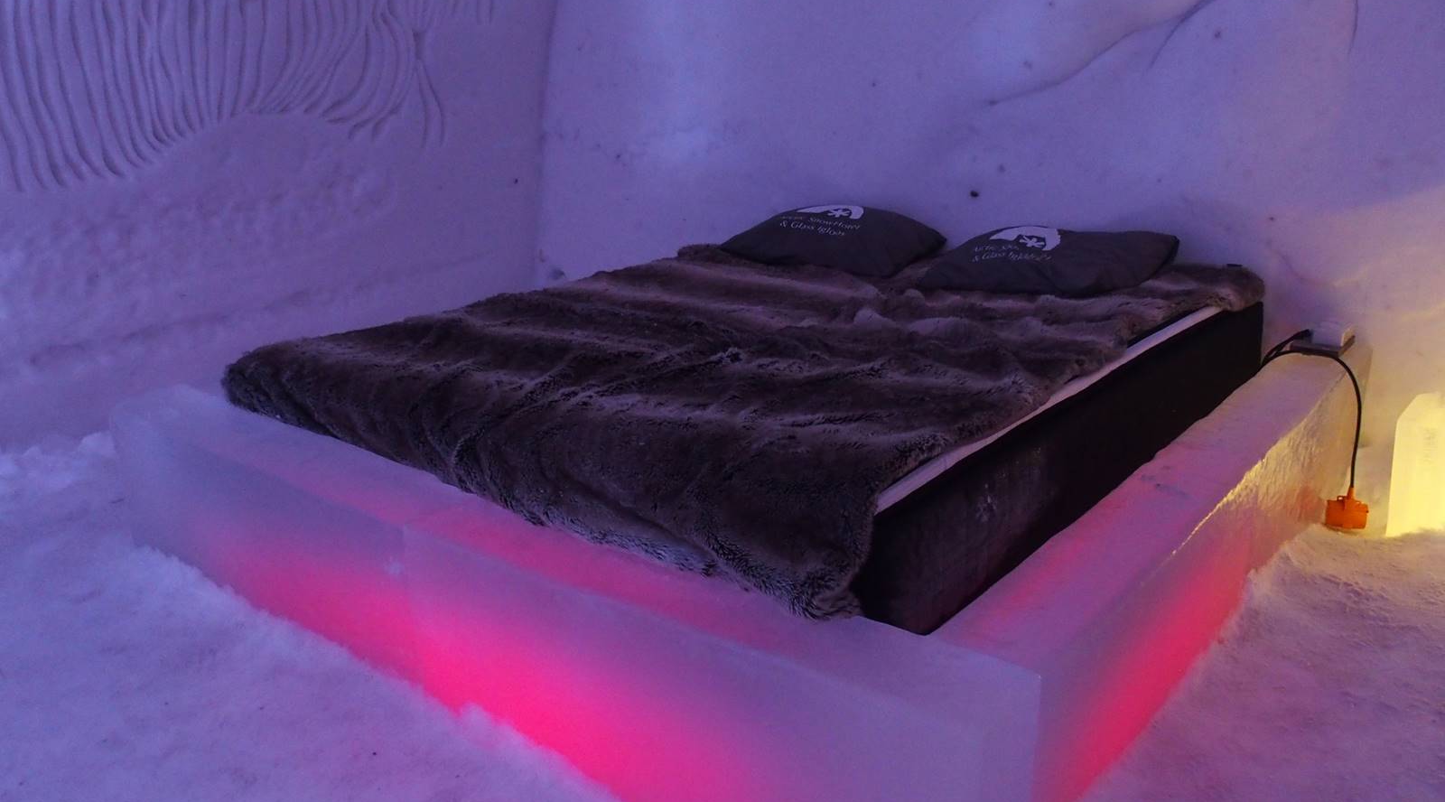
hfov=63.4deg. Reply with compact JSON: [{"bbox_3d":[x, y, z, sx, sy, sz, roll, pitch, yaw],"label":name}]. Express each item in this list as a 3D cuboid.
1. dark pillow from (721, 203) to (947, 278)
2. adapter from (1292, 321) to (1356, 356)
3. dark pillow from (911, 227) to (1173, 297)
[{"bbox_3d":[0.360,-0.530,3.726,0.600,0.148,0.480,12,21,39],"label":"dark pillow"},{"bbox_3d":[1.771,-0.192,3.452,0.125,0.068,0.170,11,21,37],"label":"adapter"},{"bbox_3d":[0.930,-0.417,3.292,0.590,0.135,0.480,9,19,31],"label":"dark pillow"}]

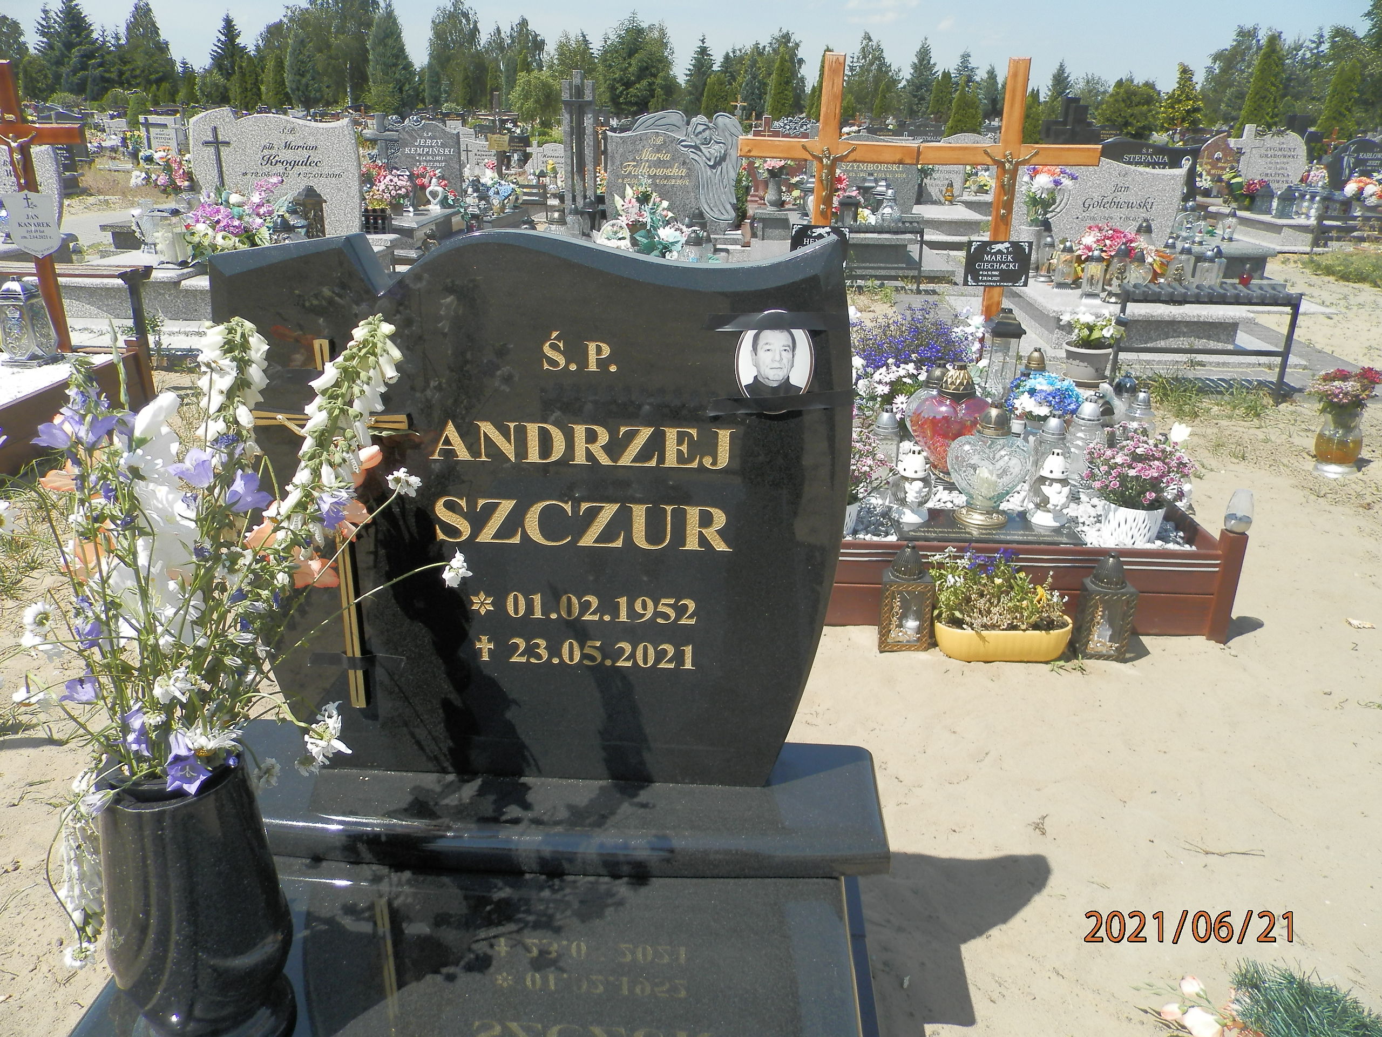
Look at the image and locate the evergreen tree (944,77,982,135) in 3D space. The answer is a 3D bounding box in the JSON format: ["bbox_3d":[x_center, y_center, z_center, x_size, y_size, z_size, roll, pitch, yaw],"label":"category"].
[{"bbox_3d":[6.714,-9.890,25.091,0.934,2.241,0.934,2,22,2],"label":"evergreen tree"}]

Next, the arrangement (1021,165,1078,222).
[{"bbox_3d":[2.155,-1.949,5.992,0.337,0.327,0.320,2,23,4],"label":"arrangement"}]

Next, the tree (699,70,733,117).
[{"bbox_3d":[1.212,-20.025,47.984,1.553,2.815,1.553,2,23,4],"label":"tree"}]

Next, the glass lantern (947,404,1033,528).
[{"bbox_3d":[0.835,-0.157,2.784,0.224,0.345,0.140,2,23,3],"label":"glass lantern"}]

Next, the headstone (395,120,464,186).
[{"bbox_3d":[-2.352,-3.180,8.970,0.610,0.739,0.110,2,23,3],"label":"headstone"}]

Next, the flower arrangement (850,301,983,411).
[{"bbox_3d":[0.924,-0.675,4.103,0.546,0.418,0.420,2,23,4],"label":"flower arrangement"}]

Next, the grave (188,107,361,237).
[{"bbox_3d":[-2.850,-2.392,6.892,1.146,0.817,0.130,2,22,2],"label":"grave"}]

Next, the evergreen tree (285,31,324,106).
[{"bbox_3d":[-21.976,-25.070,56.821,2.210,4.836,2.210,2,23,4],"label":"evergreen tree"}]

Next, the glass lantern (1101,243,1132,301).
[{"bbox_3d":[2.279,-1.323,5.347,0.165,0.301,0.130,2,23,4],"label":"glass lantern"}]

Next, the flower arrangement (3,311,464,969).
[{"bbox_3d":[-0.387,0.103,0.888,0.370,0.530,0.330,2,21,2],"label":"flower arrangement"}]

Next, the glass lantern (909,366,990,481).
[{"bbox_3d":[0.772,-0.279,2.910,0.235,0.335,0.140,2,22,2],"label":"glass lantern"}]

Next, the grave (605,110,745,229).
[{"bbox_3d":[-0.109,-2.326,6.724,0.938,0.778,0.130,2,23,4],"label":"grave"}]

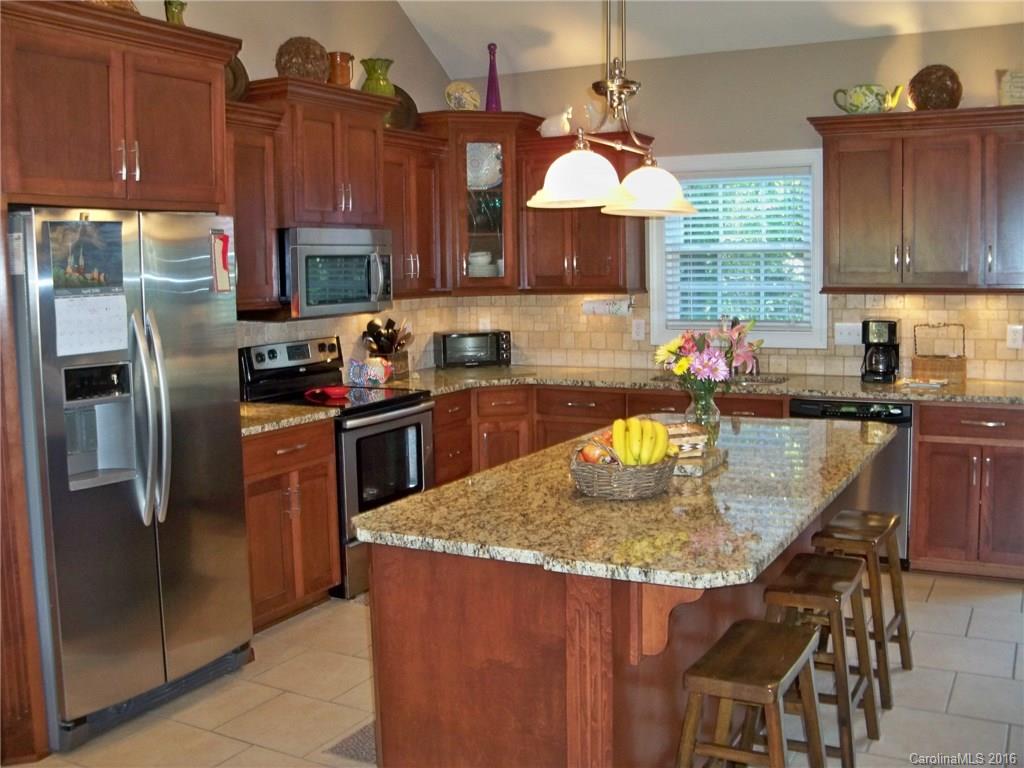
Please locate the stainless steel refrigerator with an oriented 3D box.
[{"bbox_3d":[-1.541,0.271,3.796,0.800,1.750,0.880,3,7,28],"label":"stainless steel refrigerator"}]

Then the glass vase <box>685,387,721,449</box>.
[{"bbox_3d":[0.659,0.112,3.578,0.122,0.215,0.122,3,7,28],"label":"glass vase"}]

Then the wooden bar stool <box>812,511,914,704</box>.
[{"bbox_3d":[1.264,0.802,3.830,0.330,0.610,0.440,3,8,29],"label":"wooden bar stool"}]

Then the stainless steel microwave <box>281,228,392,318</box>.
[{"bbox_3d":[-0.996,-0.567,5.258,0.430,0.416,0.760,3,7,28],"label":"stainless steel microwave"}]

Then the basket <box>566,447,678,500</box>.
[{"bbox_3d":[0.322,0.248,2.980,0.310,0.112,0.290,0,6,6],"label":"basket"}]

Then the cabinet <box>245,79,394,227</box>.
[{"bbox_3d":[-1.008,-1.111,5.196,0.456,0.660,0.834,3,7,28],"label":"cabinet"}]

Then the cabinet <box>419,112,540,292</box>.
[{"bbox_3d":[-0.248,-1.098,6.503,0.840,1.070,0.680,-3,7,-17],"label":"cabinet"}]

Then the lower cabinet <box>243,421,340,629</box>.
[{"bbox_3d":[-1.238,0.602,4.719,0.621,0.863,0.648,3,7,28],"label":"lower cabinet"}]

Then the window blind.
[{"bbox_3d":[1.314,-0.773,6.064,0.870,0.918,0.060,3,7,28],"label":"window blind"}]

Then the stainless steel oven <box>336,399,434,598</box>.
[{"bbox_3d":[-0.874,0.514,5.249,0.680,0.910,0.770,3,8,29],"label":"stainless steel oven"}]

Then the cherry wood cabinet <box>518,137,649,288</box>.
[{"bbox_3d":[0.425,-1.007,6.270,0.720,0.912,0.367,3,7,28],"label":"cherry wood cabinet"}]

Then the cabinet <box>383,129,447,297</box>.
[{"bbox_3d":[-0.666,-0.935,5.880,0.370,0.880,0.730,3,7,28],"label":"cabinet"}]

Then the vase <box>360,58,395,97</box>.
[{"bbox_3d":[-0.706,-1.605,5.477,0.160,0.205,0.160,-1,7,0],"label":"vase"}]

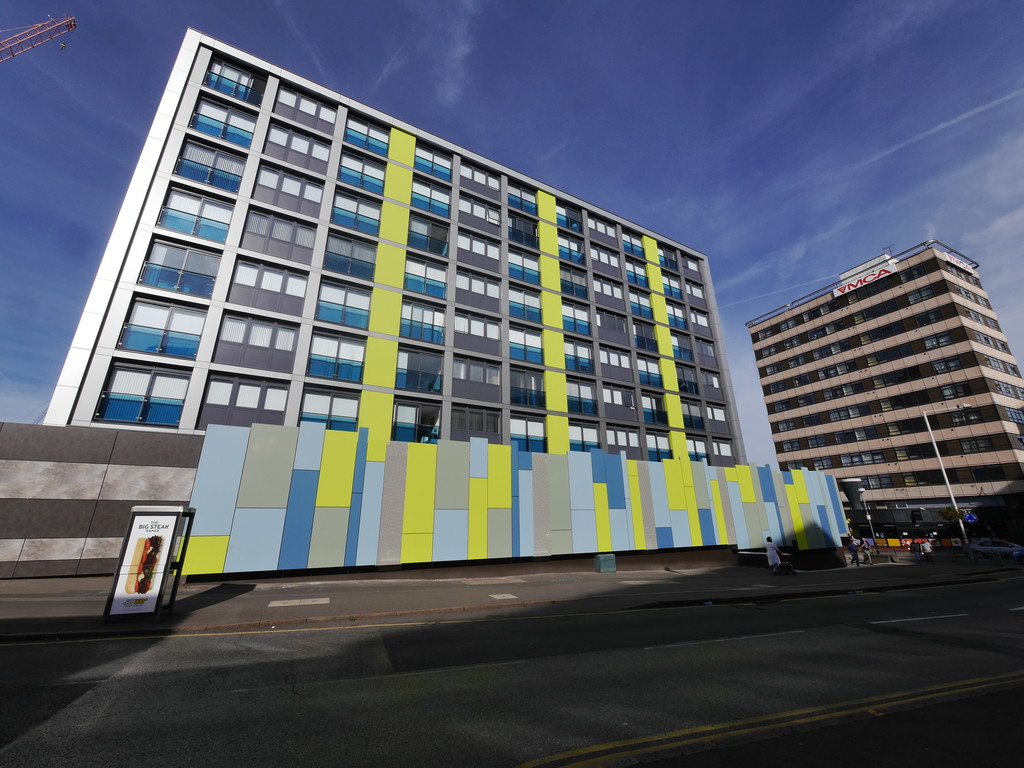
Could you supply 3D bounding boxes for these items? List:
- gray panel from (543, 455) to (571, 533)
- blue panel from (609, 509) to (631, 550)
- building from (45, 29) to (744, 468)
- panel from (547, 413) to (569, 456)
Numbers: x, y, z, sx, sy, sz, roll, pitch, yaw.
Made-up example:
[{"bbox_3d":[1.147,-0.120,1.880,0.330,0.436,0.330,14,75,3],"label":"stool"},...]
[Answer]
[{"bbox_3d":[2.133,4.861,18.739,1.122,3.325,0.080,9,-21,-28],"label":"gray panel"},{"bbox_3d":[5.426,7.377,20.933,1.173,1.986,0.050,10,-22,-27],"label":"blue panel"},{"bbox_3d":[-2.233,-0.853,32.121,40.365,26.401,14.000,10,-22,-27],"label":"building"},{"bbox_3d":[2.828,3.279,25.183,1.564,2.473,0.050,10,-22,-27],"label":"panel"}]

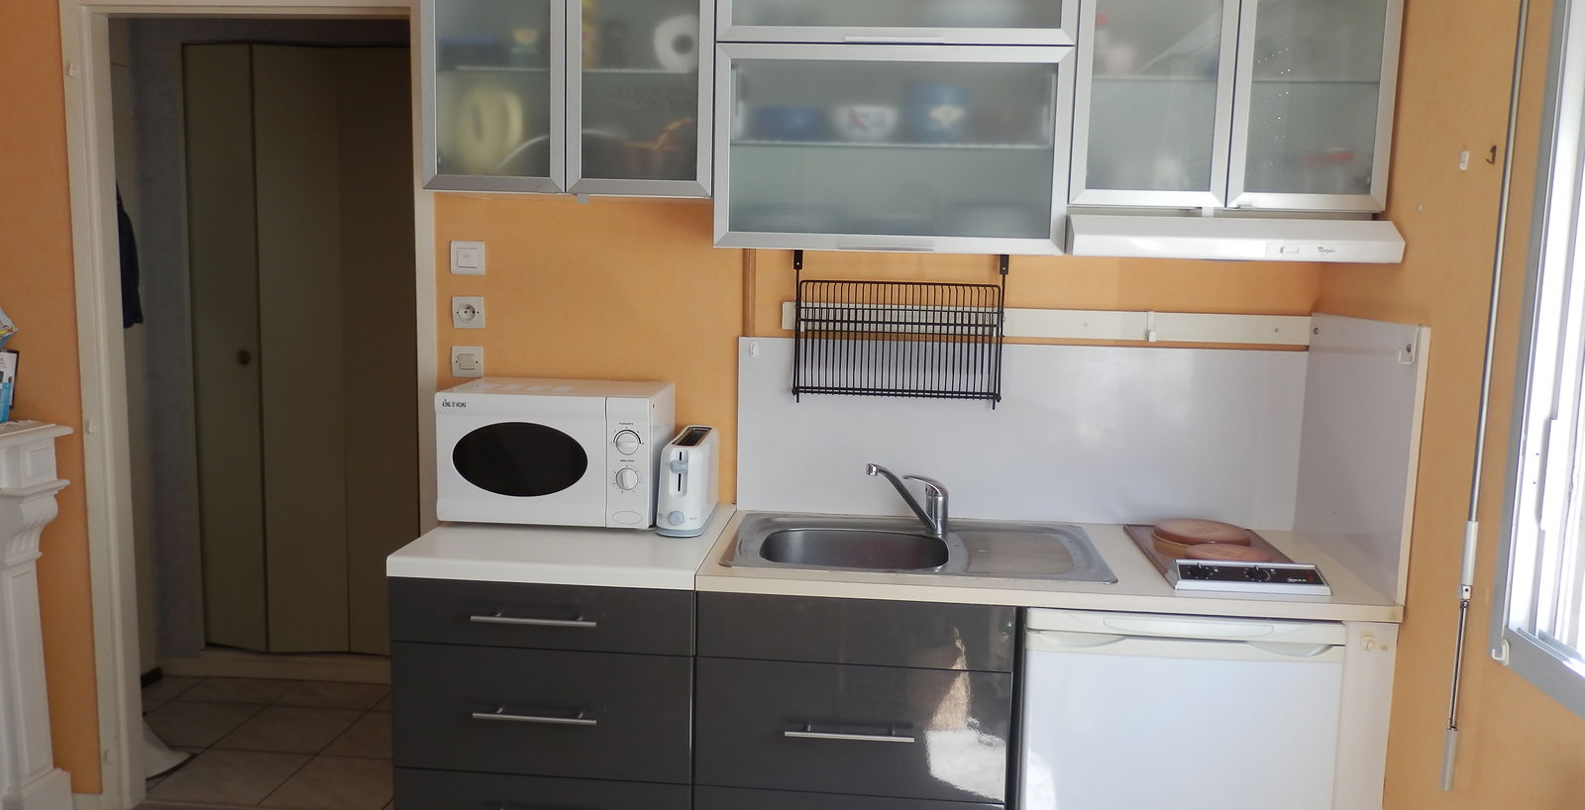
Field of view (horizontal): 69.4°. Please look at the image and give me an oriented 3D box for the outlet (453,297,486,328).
[{"bbox_3d":[-0.776,-0.221,2.746,0.079,0.077,0.012,2,7,4],"label":"outlet"}]

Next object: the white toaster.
[{"bbox_3d":[-0.230,0.166,2.571,0.106,0.197,0.312,2,7,2],"label":"white toaster"}]

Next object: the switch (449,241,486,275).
[{"bbox_3d":[-0.773,-0.350,2.730,0.083,0.081,0.012,2,7,4],"label":"switch"}]

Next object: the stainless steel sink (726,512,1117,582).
[{"bbox_3d":[0.256,0.364,2.431,0.770,0.150,0.460,2,7,4],"label":"stainless steel sink"}]

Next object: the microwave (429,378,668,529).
[{"bbox_3d":[-0.525,0.109,2.597,0.460,0.289,0.325,2,7,3],"label":"microwave"}]

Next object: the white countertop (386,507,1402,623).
[{"bbox_3d":[0.185,0.305,2.424,1.875,0.040,0.612,2,7,4],"label":"white countertop"}]

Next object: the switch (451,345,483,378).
[{"bbox_3d":[-0.789,-0.103,2.772,0.077,0.074,0.014,2,7,4],"label":"switch"}]

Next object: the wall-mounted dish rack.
[{"bbox_3d":[0.240,-0.170,2.622,0.486,0.350,0.090,2,7,4],"label":"wall-mounted dish rack"}]

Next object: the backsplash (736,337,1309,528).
[{"bbox_3d":[0.517,0.062,2.653,1.290,0.418,0.020,2,7,4],"label":"backsplash"}]

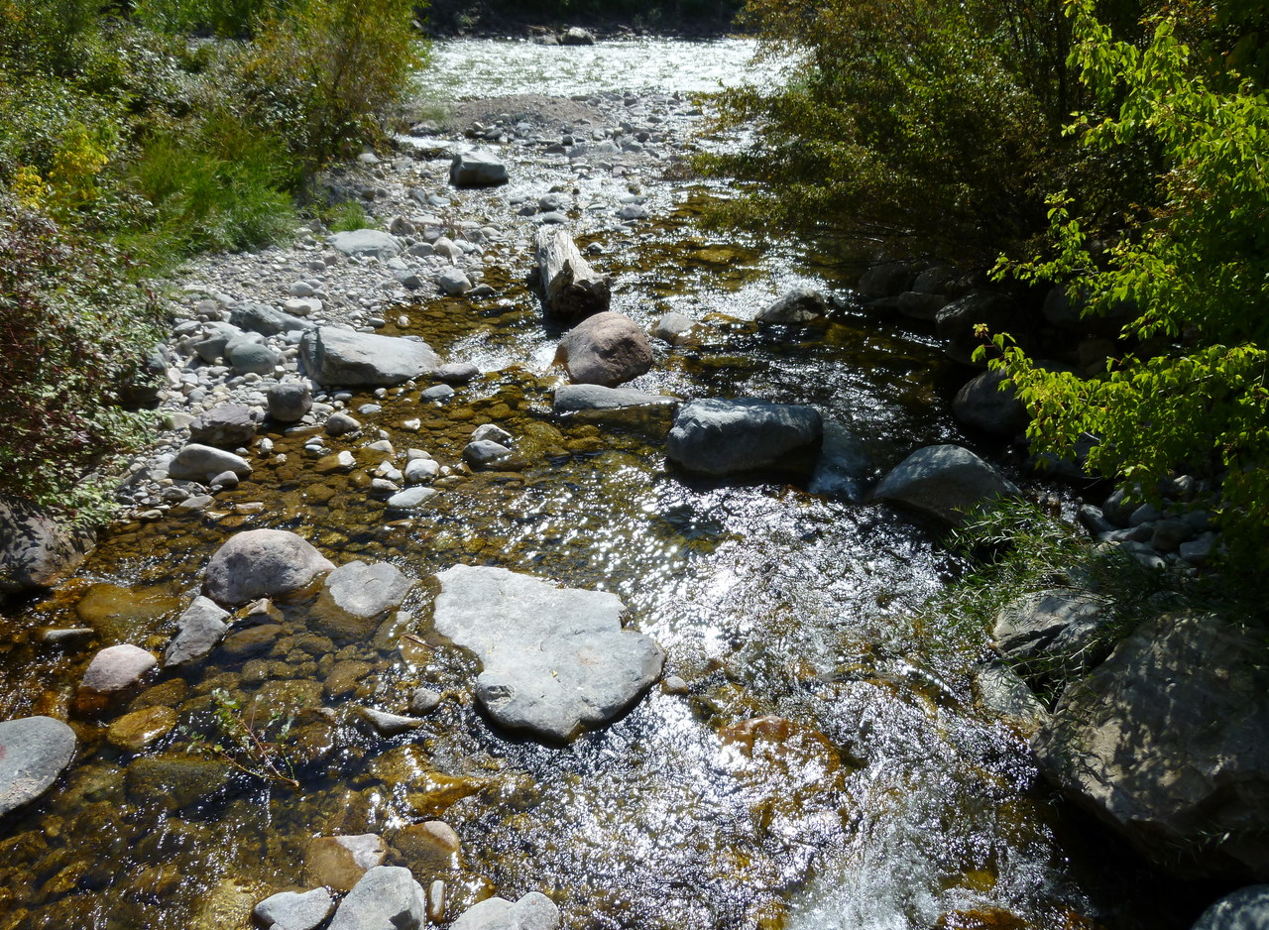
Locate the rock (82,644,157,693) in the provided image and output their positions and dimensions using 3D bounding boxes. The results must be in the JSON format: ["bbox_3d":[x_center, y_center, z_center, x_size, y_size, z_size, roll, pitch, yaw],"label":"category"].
[{"bbox_3d":[-2.745,1.084,4.884,0.347,0.160,0.236,-20,34,-31],"label":"rock"}]

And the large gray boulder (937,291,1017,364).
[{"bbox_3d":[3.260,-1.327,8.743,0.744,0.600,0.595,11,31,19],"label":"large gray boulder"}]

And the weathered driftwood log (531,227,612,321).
[{"bbox_3d":[-0.760,-2.158,10.266,0.580,0.560,1.897,-6,30,-11],"label":"weathered driftwood log"}]

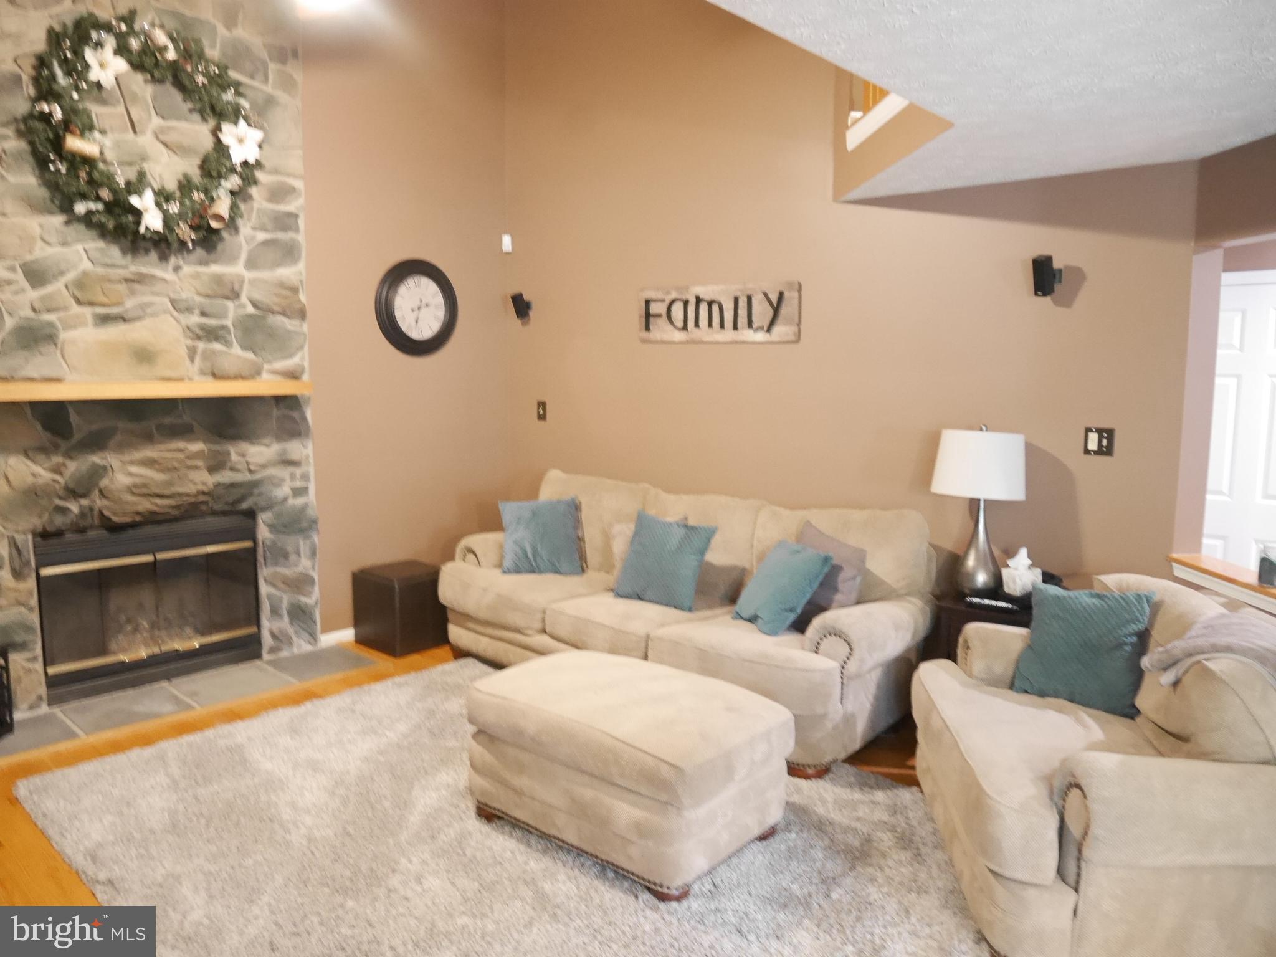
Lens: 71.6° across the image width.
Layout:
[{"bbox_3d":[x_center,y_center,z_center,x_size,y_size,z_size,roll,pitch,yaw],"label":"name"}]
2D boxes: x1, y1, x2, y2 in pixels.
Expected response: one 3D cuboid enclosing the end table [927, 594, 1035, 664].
[{"bbox_3d":[1.536,0.807,3.545,0.560,0.645,0.530,6,9,40],"label":"end table"}]

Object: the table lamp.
[{"bbox_3d":[1.401,0.125,3.638,0.365,0.685,0.365,6,9,40],"label":"table lamp"}]

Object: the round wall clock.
[{"bbox_3d":[-1.288,-1.001,5.201,0.050,0.560,0.560,6,9,40],"label":"round wall clock"}]

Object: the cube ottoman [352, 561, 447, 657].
[{"bbox_3d":[-1.304,0.720,4.993,0.400,0.415,0.410,6,9,39],"label":"cube ottoman"}]

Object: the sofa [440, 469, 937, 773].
[{"bbox_3d":[0.159,0.544,4.366,2.270,0.945,0.980,6,9,40],"label":"sofa"}]

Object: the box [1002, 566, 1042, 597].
[{"bbox_3d":[1.588,0.417,3.646,0.120,0.107,0.105,-1,7,-13],"label":"box"}]

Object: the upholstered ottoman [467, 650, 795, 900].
[{"bbox_3d":[-0.030,0.935,2.985,0.930,0.465,0.600,6,9,39],"label":"upholstered ottoman"}]

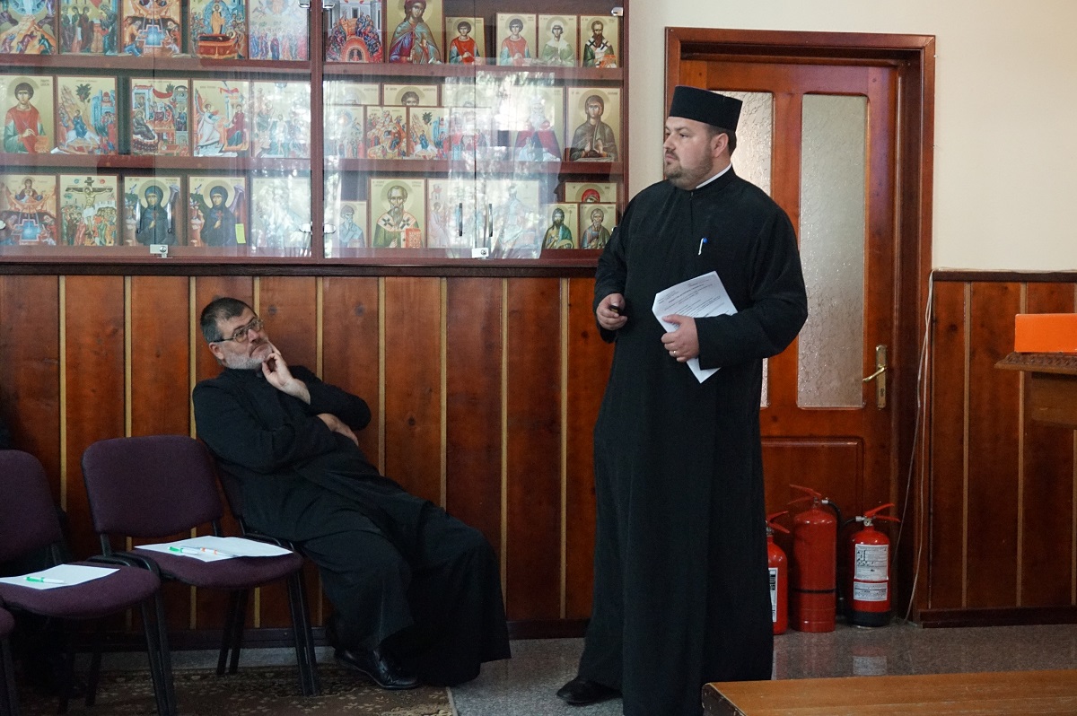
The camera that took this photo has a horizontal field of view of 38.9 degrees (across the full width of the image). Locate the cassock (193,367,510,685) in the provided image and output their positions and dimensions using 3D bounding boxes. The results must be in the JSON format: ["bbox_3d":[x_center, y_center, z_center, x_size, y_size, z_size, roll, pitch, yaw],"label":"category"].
[{"bbox_3d":[-0.559,0.523,4.926,0.750,0.970,0.680,1,2,29],"label":"cassock"}]

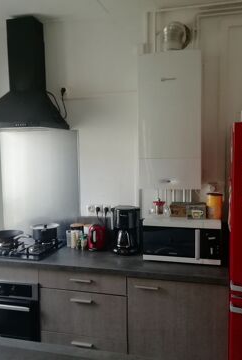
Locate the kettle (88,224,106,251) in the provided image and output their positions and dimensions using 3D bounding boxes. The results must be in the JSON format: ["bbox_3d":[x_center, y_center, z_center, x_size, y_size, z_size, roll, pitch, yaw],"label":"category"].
[{"bbox_3d":[-0.174,0.413,2.659,0.125,0.190,0.170,4,7,45],"label":"kettle"}]

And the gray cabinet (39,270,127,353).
[{"bbox_3d":[-0.169,0.921,2.568,0.600,0.755,0.570,1,5,16],"label":"gray cabinet"}]

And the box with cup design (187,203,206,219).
[{"bbox_3d":[0.505,0.206,2.387,0.114,0.092,0.085,1,6,15],"label":"box with cup design"}]

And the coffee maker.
[{"bbox_3d":[0.054,0.350,2.585,0.175,0.324,0.215,1,5,20],"label":"coffee maker"}]

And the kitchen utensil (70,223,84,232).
[{"bbox_3d":[-0.339,0.418,2.766,0.105,0.164,0.105,1,5,15],"label":"kitchen utensil"}]

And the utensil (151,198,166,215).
[{"bbox_3d":[0.274,0.180,2.495,0.083,0.112,0.078,1,5,16],"label":"utensil"}]

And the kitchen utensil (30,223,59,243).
[{"bbox_3d":[-0.583,0.394,2.792,0.212,0.118,0.212,1,5,16],"label":"kitchen utensil"}]

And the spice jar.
[{"bbox_3d":[0.614,0.168,2.337,0.100,0.160,0.100,1,6,16],"label":"spice jar"}]

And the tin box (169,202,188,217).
[{"bbox_3d":[0.418,0.200,2.436,0.150,0.077,0.115,1,5,16],"label":"tin box"}]

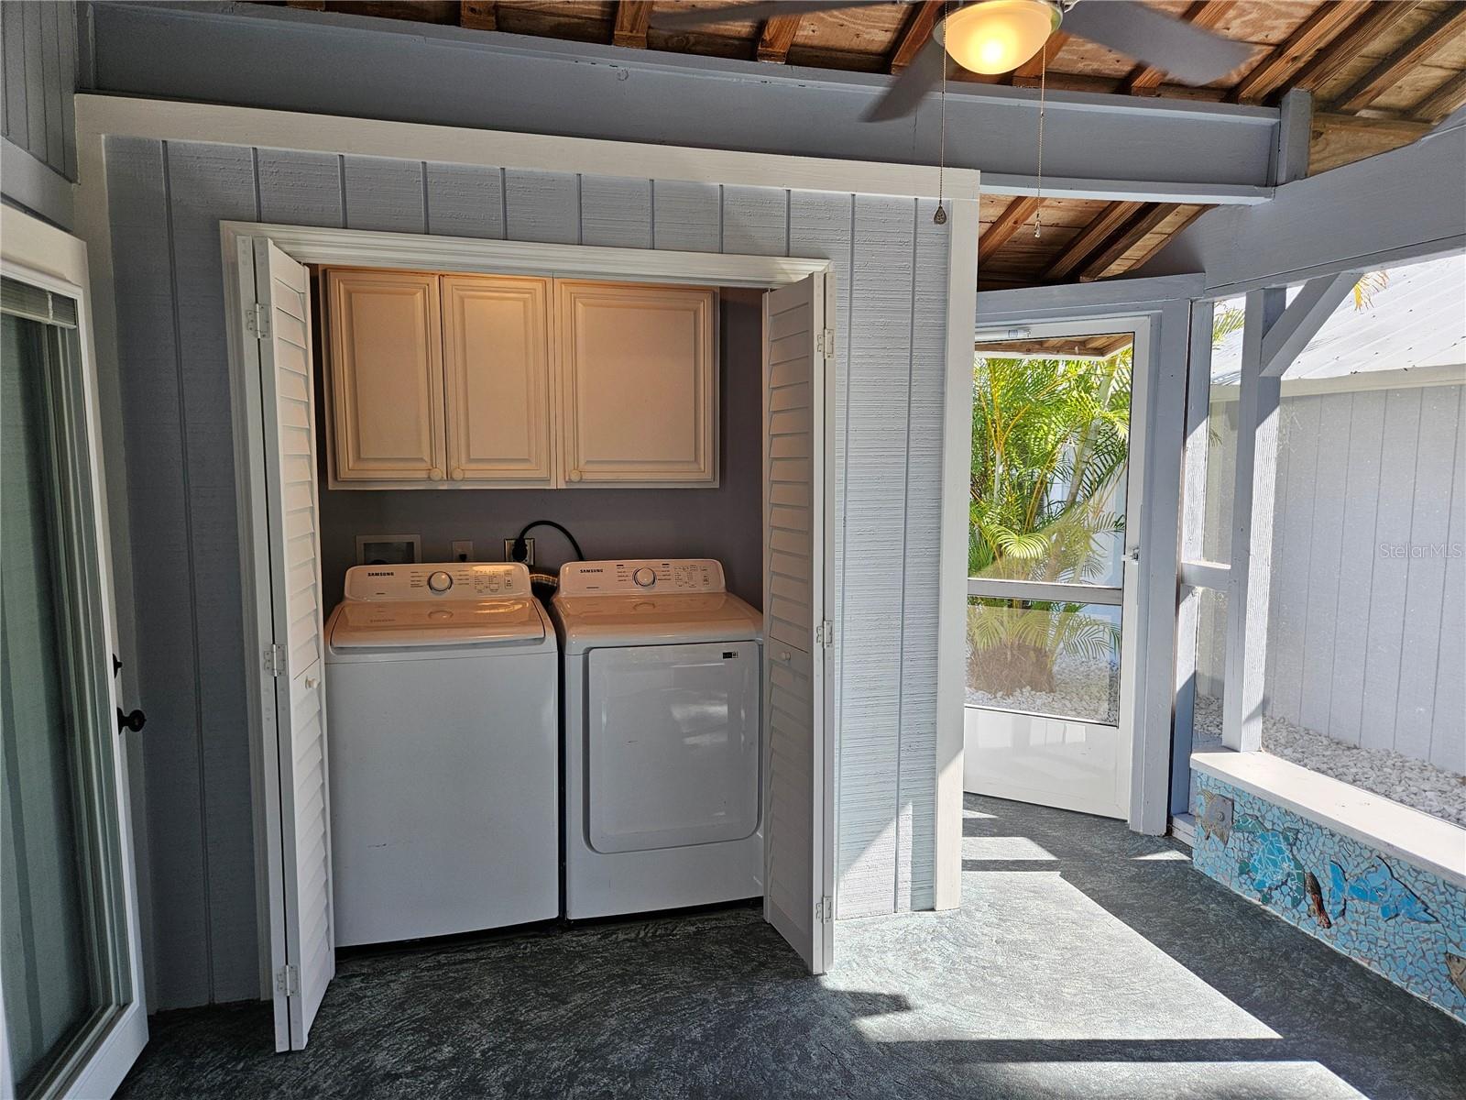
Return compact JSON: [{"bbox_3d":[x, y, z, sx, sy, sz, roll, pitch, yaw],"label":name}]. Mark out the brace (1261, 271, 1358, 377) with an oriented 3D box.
[{"bbox_3d":[1.969,-0.791,3.367,0.090,0.450,0.090,-2,51,-15],"label":"brace"}]

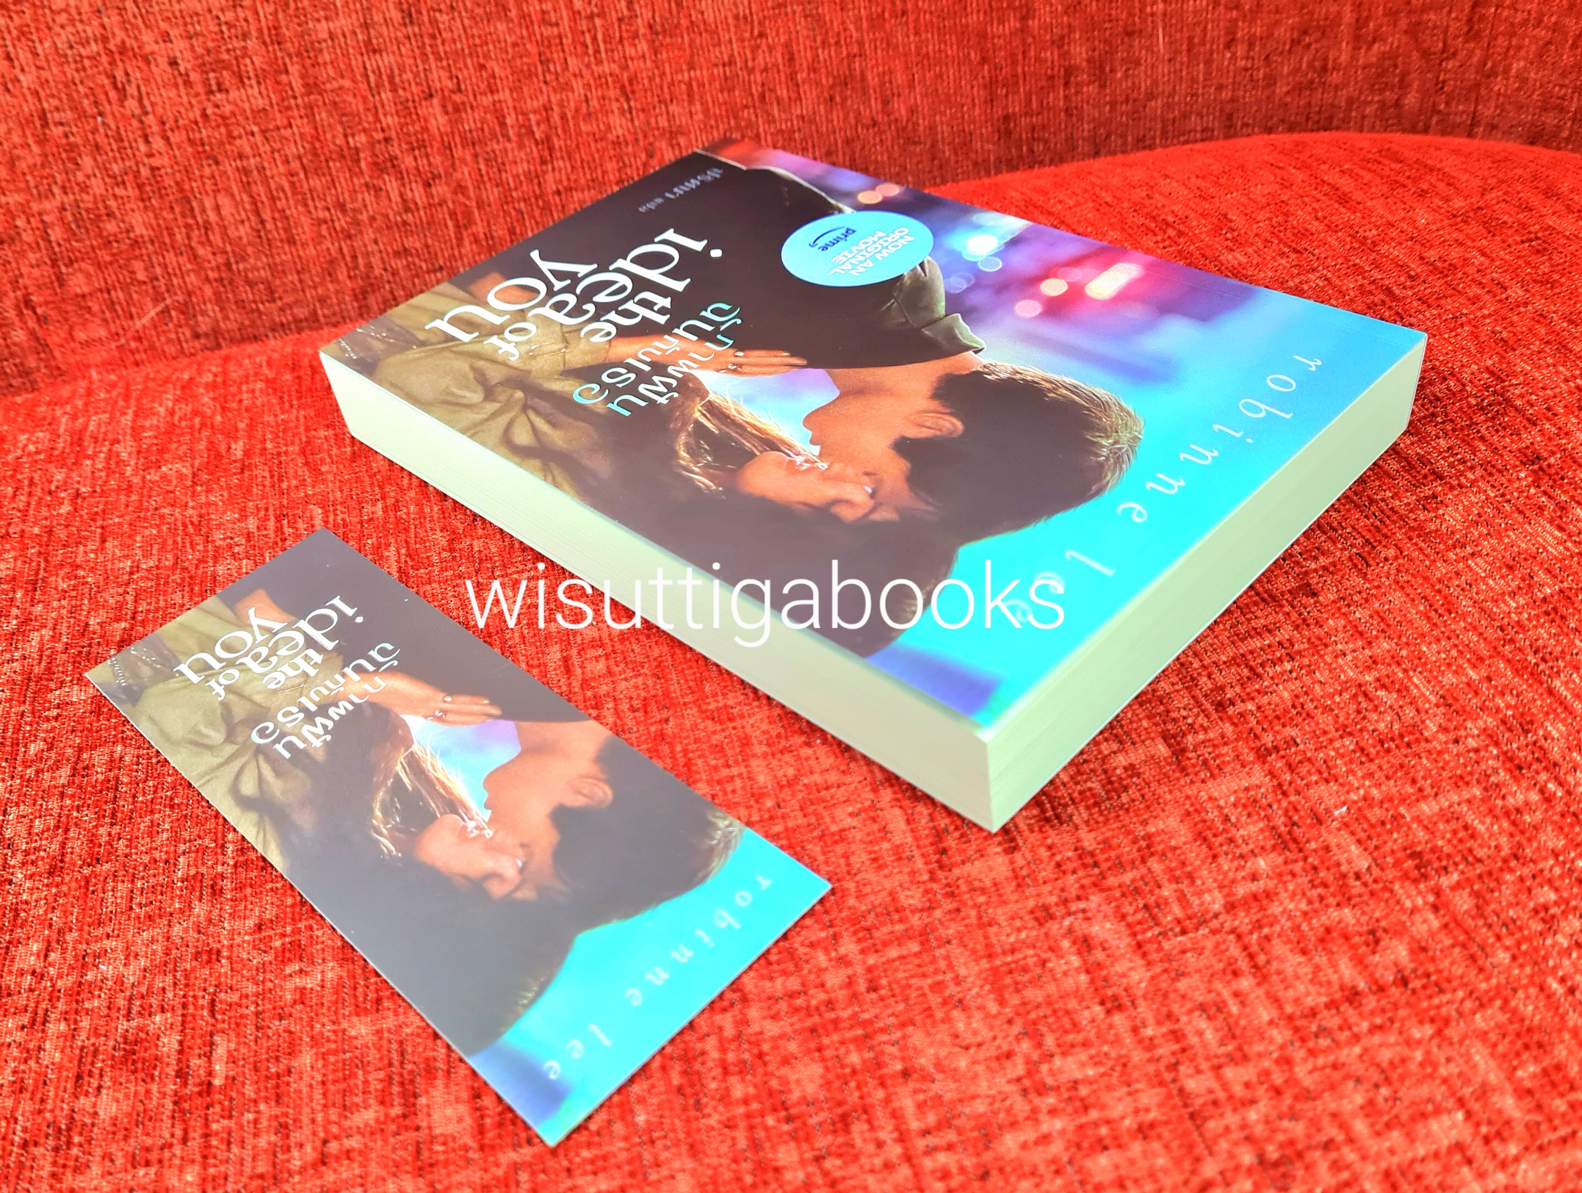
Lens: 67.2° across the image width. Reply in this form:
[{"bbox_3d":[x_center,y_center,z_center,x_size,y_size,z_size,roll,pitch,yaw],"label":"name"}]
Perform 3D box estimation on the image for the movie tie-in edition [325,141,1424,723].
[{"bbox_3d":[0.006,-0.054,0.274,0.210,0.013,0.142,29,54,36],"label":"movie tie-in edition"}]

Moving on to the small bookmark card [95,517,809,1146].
[{"bbox_3d":[-0.069,0.031,0.216,0.151,0.002,0.056,28,51,33],"label":"small bookmark card"}]

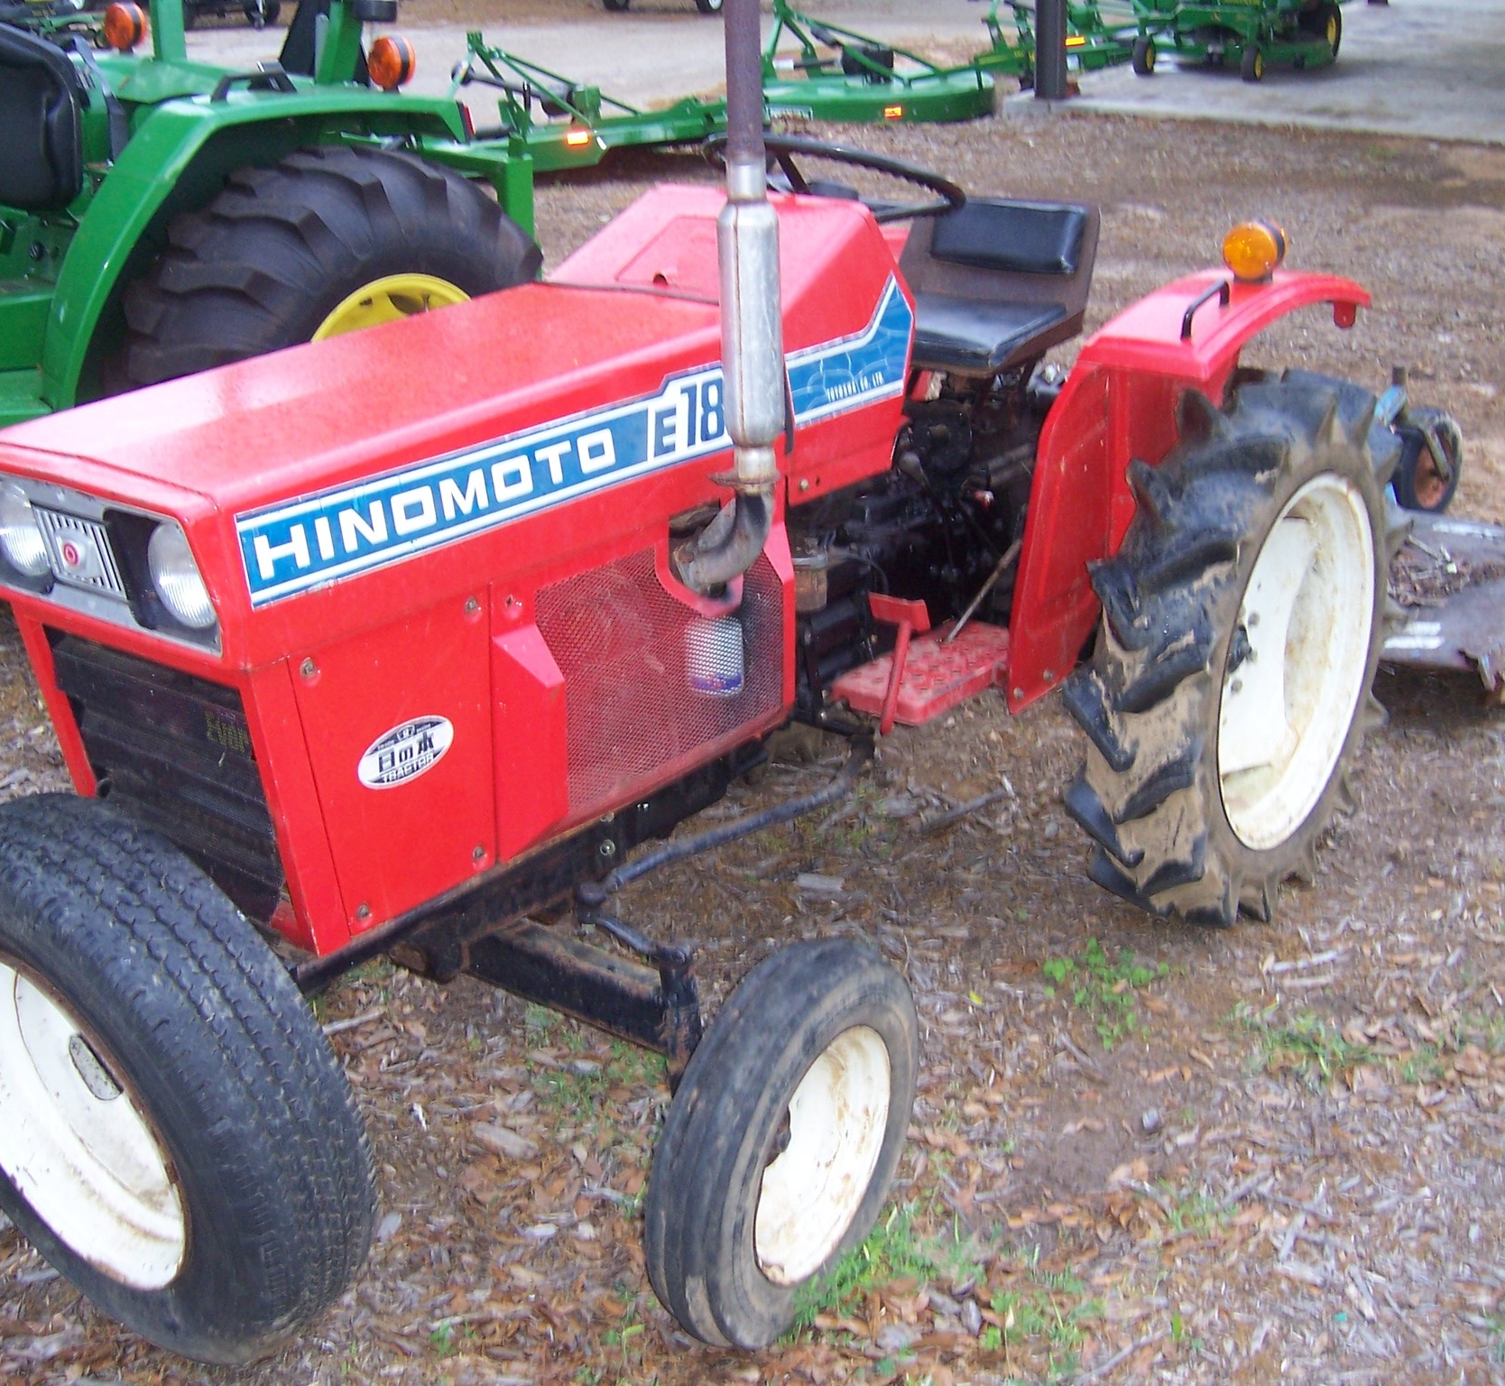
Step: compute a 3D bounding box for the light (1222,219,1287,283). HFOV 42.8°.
[{"bbox_3d":[0.832,-0.733,3.190,0.096,0.106,0.060,14,26,36],"label":"light"}]

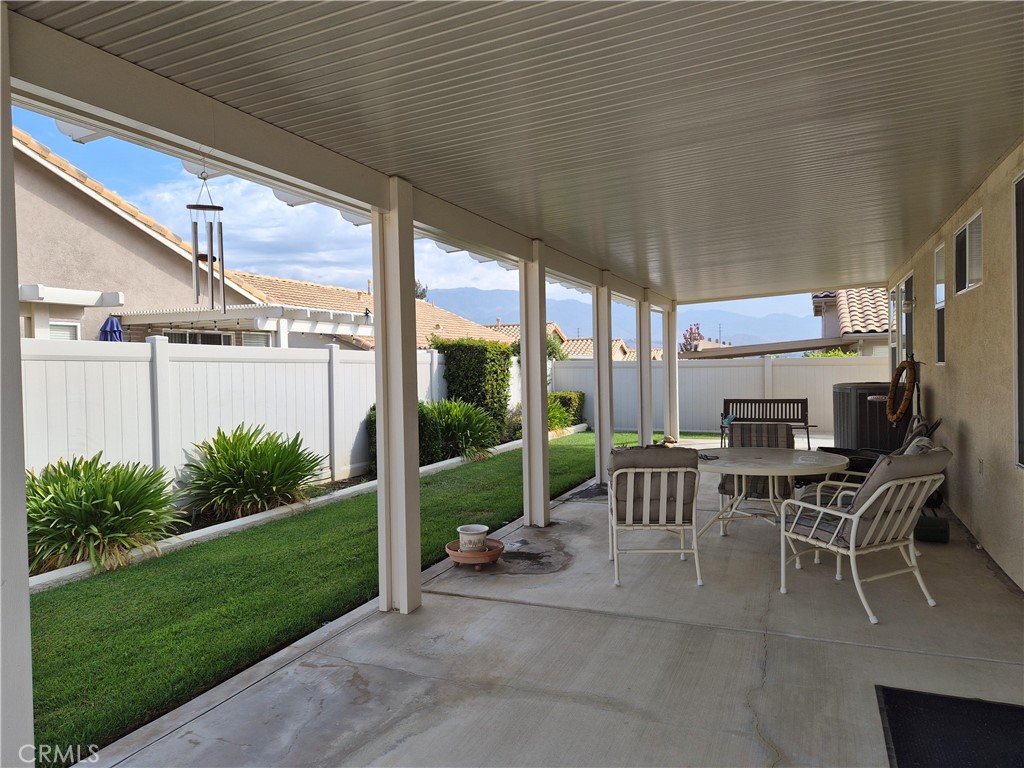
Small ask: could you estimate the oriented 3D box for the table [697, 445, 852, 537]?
[{"bbox_3d":[1.992,0.963,5.487,1.300,0.735,1.300,-1,1,24],"label":"table"}]

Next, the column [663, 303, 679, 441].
[{"bbox_3d":[2.934,-0.184,12.563,0.190,2.608,0.169,-1,1,24],"label":"column"}]

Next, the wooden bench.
[{"bbox_3d":[4.420,0.687,11.862,1.416,0.839,0.584,-1,1,24],"label":"wooden bench"}]

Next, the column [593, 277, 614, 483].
[{"bbox_3d":[1.147,-0.055,8.470,0.185,2.608,0.165,-1,1,24],"label":"column"}]

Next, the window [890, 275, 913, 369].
[{"bbox_3d":[5.764,-0.621,10.045,0.100,1.725,2.817,-1,1,24],"label":"window"}]

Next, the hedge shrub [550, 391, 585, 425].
[{"bbox_3d":[1.321,0.613,16.825,0.800,0.860,0.750,-1,1,24],"label":"hedge shrub"}]

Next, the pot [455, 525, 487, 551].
[{"bbox_3d":[-0.301,1.186,5.190,0.240,0.165,0.240,-1,1,0],"label":"pot"}]

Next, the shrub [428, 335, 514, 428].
[{"bbox_3d":[-0.668,0.193,11.773,1.110,1.781,0.949,-1,1,24],"label":"shrub"}]

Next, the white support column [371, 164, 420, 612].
[{"bbox_3d":[-0.724,0.085,4.262,0.185,2.659,0.170,-1,1,24],"label":"white support column"}]

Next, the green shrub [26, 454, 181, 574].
[{"bbox_3d":[-3.244,0.974,5.384,1.051,0.788,1.080,-1,1,24],"label":"green shrub"}]

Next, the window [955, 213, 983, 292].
[{"bbox_3d":[3.786,-1.050,5.629,0.066,0.558,1.051,-1,1,24],"label":"window"}]

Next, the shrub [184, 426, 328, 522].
[{"bbox_3d":[-2.606,0.897,6.920,1.051,0.847,1.256,-1,1,24],"label":"shrub"}]

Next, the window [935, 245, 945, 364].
[{"bbox_3d":[4.376,-0.792,6.907,0.090,1.197,0.514,-1,1,24],"label":"window"}]

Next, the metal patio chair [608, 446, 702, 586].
[{"bbox_3d":[1.009,0.893,4.878,0.610,0.945,0.768,-1,1,4],"label":"metal patio chair"}]

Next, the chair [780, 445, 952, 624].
[{"bbox_3d":[2.126,0.853,4.131,0.577,0.942,0.803,-2,1,-29],"label":"chair"}]

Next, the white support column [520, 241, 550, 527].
[{"bbox_3d":[0.217,0.012,6.341,0.185,2.608,0.165,-1,1,24],"label":"white support column"}]

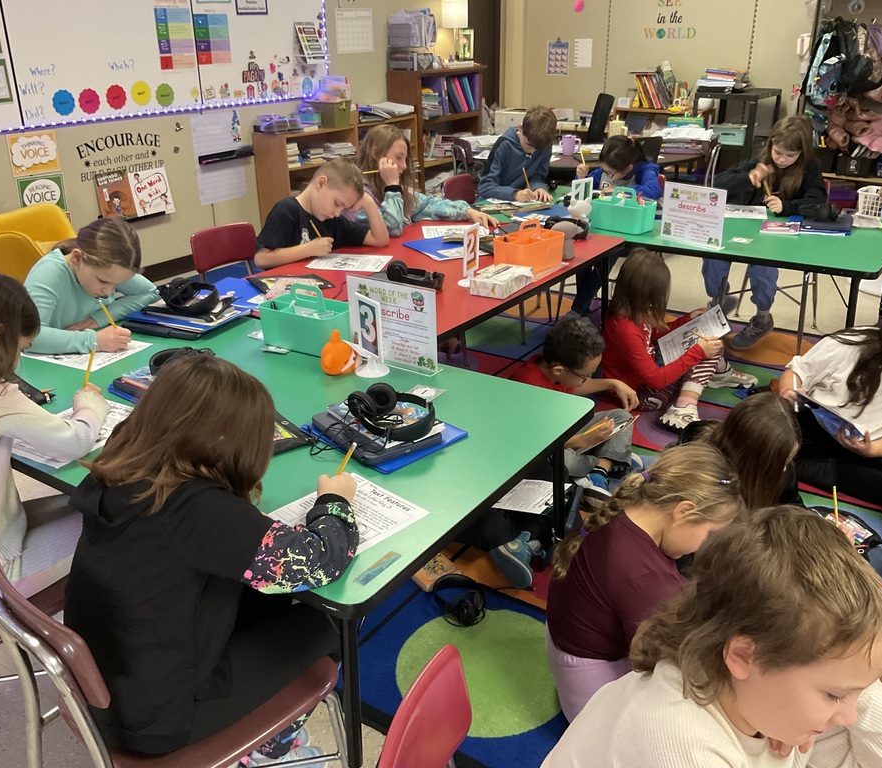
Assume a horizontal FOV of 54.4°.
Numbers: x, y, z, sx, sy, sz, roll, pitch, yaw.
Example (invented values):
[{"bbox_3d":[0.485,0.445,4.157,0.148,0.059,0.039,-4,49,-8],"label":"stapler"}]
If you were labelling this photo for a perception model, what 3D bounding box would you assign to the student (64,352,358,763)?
[{"bbox_3d":[-0.407,0.428,1.573,0.600,0.970,0.510,-22,31,-40],"label":"student"}]

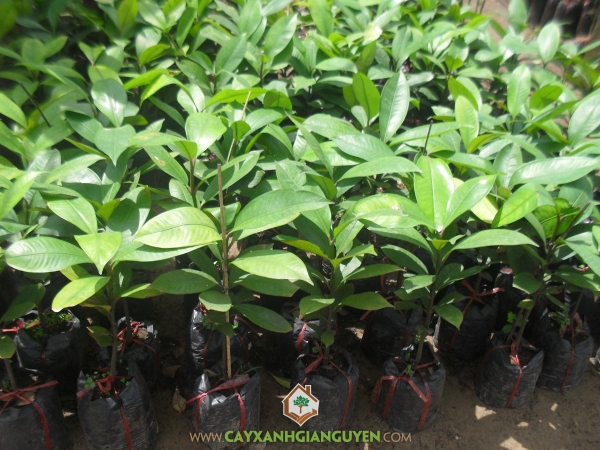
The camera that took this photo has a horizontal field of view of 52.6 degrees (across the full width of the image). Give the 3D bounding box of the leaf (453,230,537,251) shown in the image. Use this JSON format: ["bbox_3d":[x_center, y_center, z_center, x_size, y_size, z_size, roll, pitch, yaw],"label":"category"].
[{"bbox_3d":[0.363,0.033,1.145,0.165,0.030,0.055,0,31,-3],"label":"leaf"}]

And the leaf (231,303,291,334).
[{"bbox_3d":[-0.073,0.174,1.144,0.121,0.018,0.050,20,49,12],"label":"leaf"}]

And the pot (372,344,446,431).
[{"bbox_3d":[0.268,0.404,1.500,0.160,0.150,0.155,0,28,0],"label":"pot"}]

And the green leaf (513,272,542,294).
[{"bbox_3d":[0.551,0.142,1.475,0.078,0.020,0.055,-11,43,-12],"label":"green leaf"}]

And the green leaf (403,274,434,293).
[{"bbox_3d":[0.225,0.111,1.151,0.075,0.018,0.040,-19,48,-24],"label":"green leaf"}]

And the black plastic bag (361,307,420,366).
[{"bbox_3d":[0.242,0.278,1.607,0.155,0.160,0.155,4,25,-2],"label":"black plastic bag"}]

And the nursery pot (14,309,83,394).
[{"bbox_3d":[-0.669,0.338,1.620,0.165,0.150,0.165,0,28,0],"label":"nursery pot"}]

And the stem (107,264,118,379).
[{"bbox_3d":[-0.428,0.226,1.383,0.020,0.320,0.020,6,28,-3],"label":"stem"}]

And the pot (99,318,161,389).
[{"bbox_3d":[-0.387,0.292,1.389,0.132,0.125,0.132,2,26,-1],"label":"pot"}]

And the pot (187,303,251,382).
[{"bbox_3d":[-0.188,0.272,1.413,0.135,0.130,0.135,2,26,-1],"label":"pot"}]

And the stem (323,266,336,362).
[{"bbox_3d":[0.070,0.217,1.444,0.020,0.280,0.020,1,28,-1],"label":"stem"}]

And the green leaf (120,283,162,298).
[{"bbox_3d":[-0.309,0.130,1.190,0.100,0.030,0.050,0,25,-9],"label":"green leaf"}]

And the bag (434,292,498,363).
[{"bbox_3d":[0.403,0.231,1.479,0.135,0.140,0.135,2,26,-1],"label":"bag"}]

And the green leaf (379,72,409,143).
[{"bbox_3d":[0.239,-0.300,1.550,0.075,0.180,0.025,7,-12,8],"label":"green leaf"}]

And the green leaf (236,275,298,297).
[{"bbox_3d":[-0.065,0.120,1.220,0.135,0.030,0.060,13,33,3],"label":"green leaf"}]

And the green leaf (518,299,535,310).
[{"bbox_3d":[0.468,0.164,1.252,0.035,0.009,0.024,-6,46,-8],"label":"green leaf"}]

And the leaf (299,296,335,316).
[{"bbox_3d":[0.032,0.160,1.190,0.079,0.020,0.042,-22,49,-26],"label":"leaf"}]

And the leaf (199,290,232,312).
[{"bbox_3d":[-0.159,0.143,1.138,0.067,0.018,0.043,22,38,-26],"label":"leaf"}]

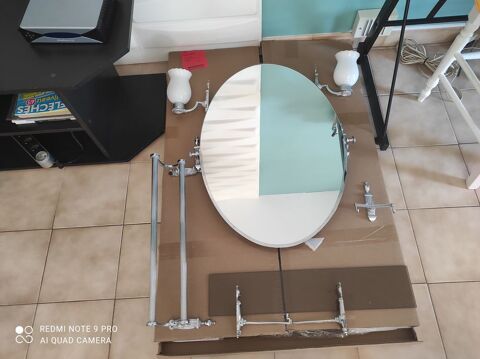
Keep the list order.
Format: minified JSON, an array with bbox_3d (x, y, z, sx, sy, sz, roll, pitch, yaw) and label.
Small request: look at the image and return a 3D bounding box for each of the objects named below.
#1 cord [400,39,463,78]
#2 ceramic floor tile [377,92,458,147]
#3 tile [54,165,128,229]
[{"bbox_3d":[1.035,-0.656,1.890,0.300,0.055,0.160,32,70,16],"label":"cord"},{"bbox_3d":[0.897,-0.307,1.768,0.323,0.010,0.323,-3,65,1],"label":"ceramic floor tile"},{"bbox_3d":[-0.701,0.075,1.657,0.323,0.010,0.323,-3,65,1],"label":"tile"}]

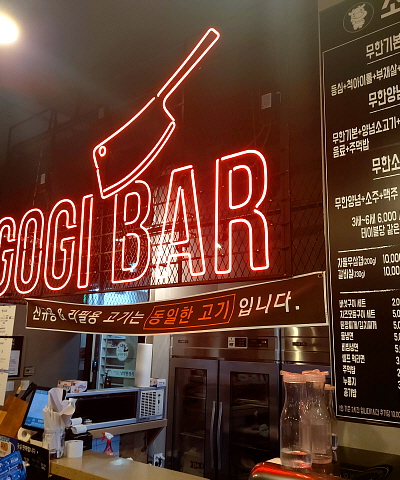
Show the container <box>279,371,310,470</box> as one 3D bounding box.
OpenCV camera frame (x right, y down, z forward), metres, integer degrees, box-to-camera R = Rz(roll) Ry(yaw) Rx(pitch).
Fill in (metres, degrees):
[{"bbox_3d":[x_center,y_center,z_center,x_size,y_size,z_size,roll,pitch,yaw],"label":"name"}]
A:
[{"bbox_3d":[0.278,0.517,1.353,0.090,0.257,0.090,1,-12,0],"label":"container"}]

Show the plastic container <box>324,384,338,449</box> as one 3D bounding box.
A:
[{"bbox_3d":[0.416,0.592,1.553,0.090,0.201,0.090,1,-12,0],"label":"plastic container"}]

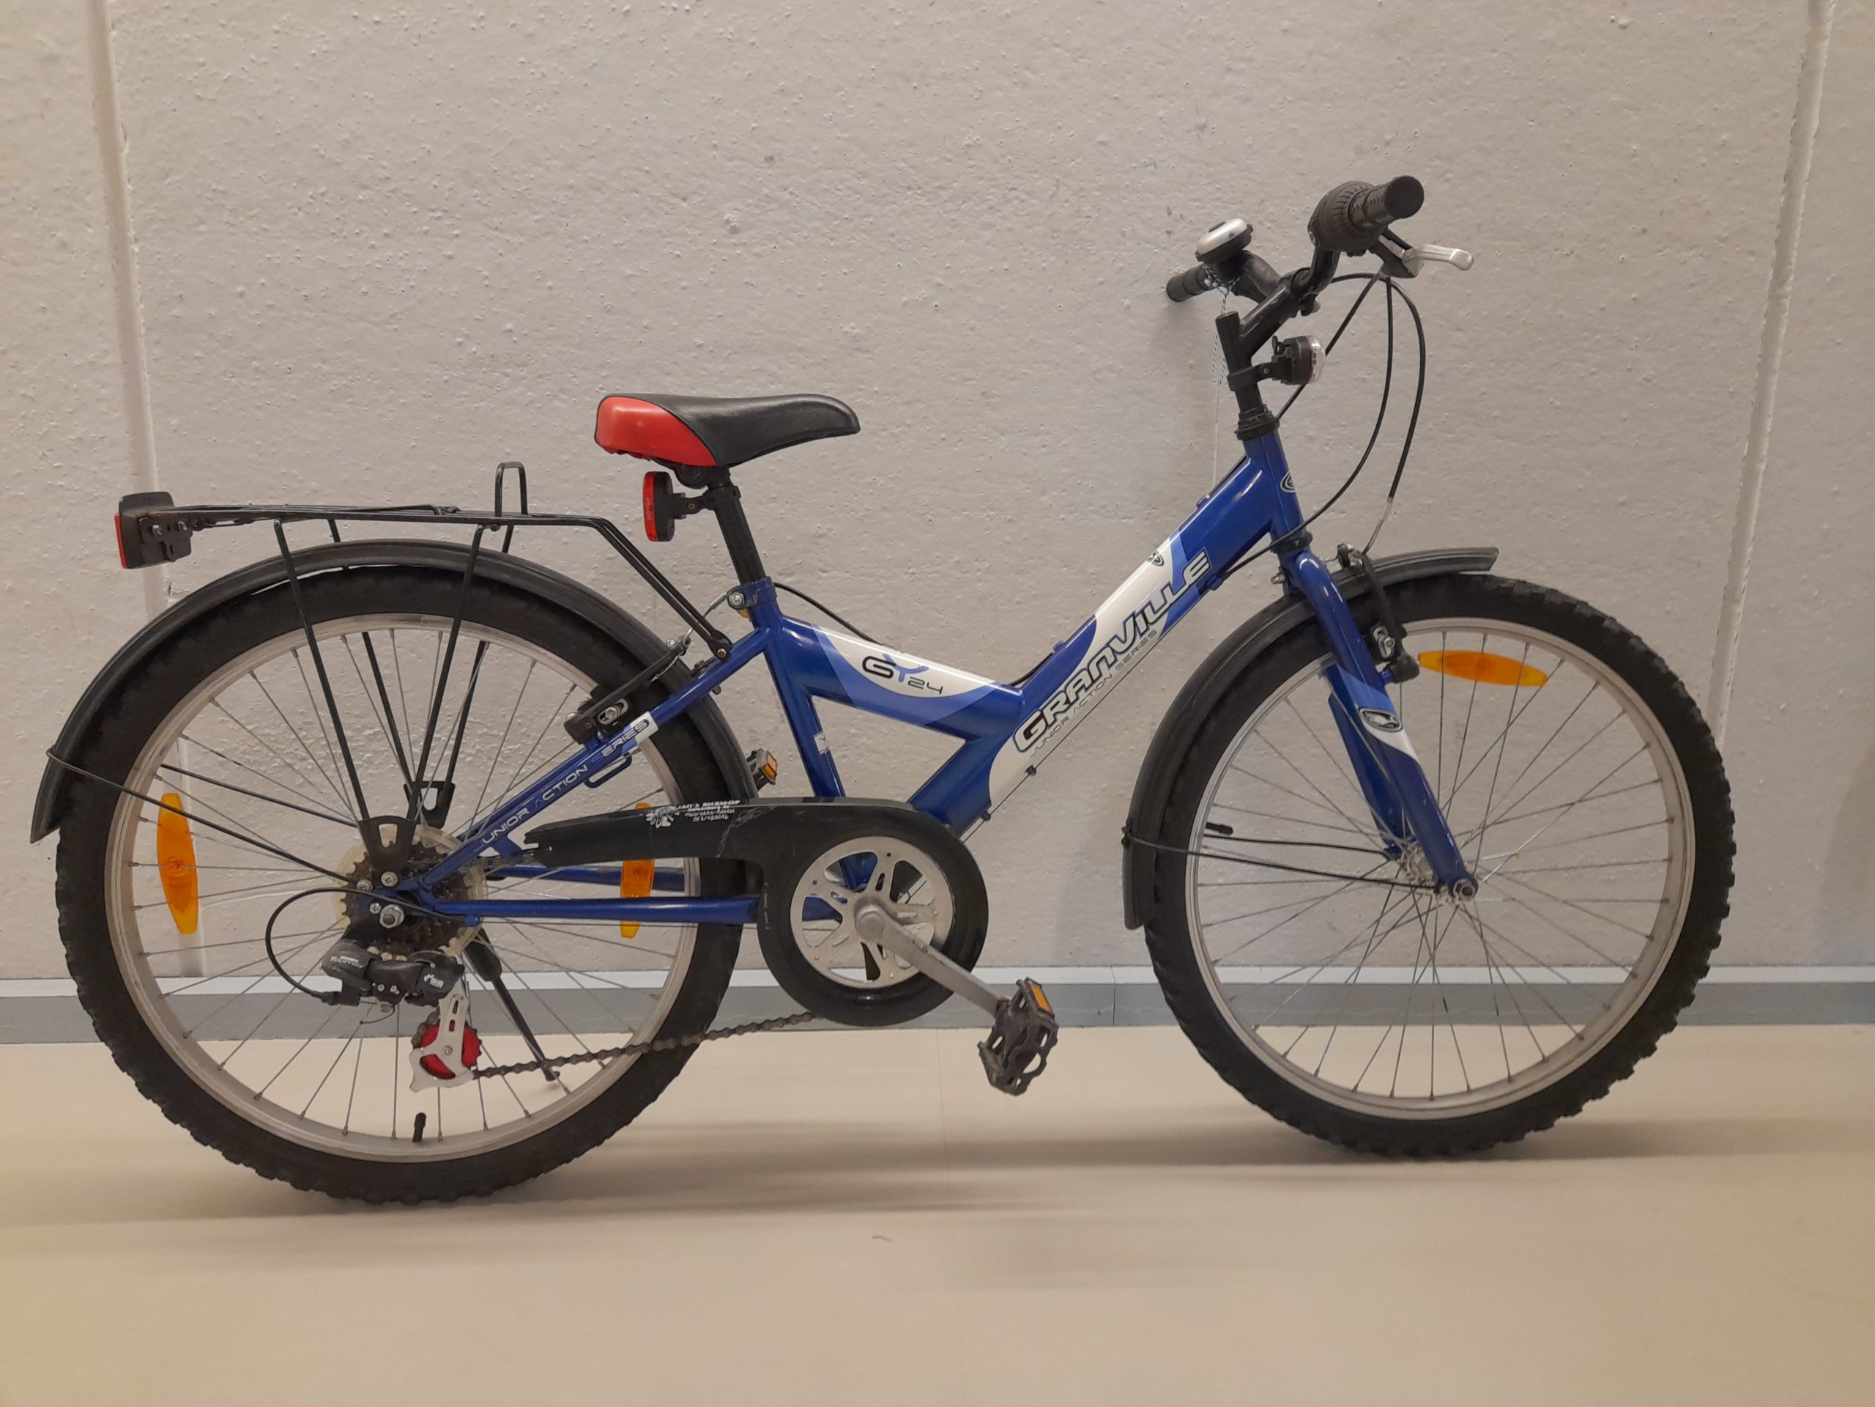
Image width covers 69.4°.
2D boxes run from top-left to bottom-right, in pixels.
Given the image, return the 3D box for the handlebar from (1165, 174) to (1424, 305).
[{"bbox_3d":[0.316,-0.409,1.251,0.090,0.080,0.590,0,9,-7],"label":"handlebar"}]

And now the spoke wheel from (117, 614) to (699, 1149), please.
[{"bbox_3d":[-0.484,0.175,1.254,0.525,0.525,0.075,0,9,-7],"label":"spoke wheel"}]

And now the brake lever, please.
[{"bbox_3d":[0.385,-0.354,1.059,0.058,0.045,0.125,0,9,-7],"label":"brake lever"}]

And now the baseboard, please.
[{"bbox_3d":[0.055,0.371,1.682,2.325,0.063,0.045,0,12,-4],"label":"baseboard"}]

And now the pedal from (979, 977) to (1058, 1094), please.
[{"bbox_3d":[0.071,0.295,1.205,0.032,0.082,0.095,34,4,-11],"label":"pedal"}]

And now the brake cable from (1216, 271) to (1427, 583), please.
[{"bbox_3d":[0.370,-0.263,1.250,0.215,0.310,0.220,0,9,-7],"label":"brake cable"}]

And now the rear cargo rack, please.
[{"bbox_3d":[-0.445,-0.130,1.208,0.515,0.175,0.135,0,9,-7],"label":"rear cargo rack"}]

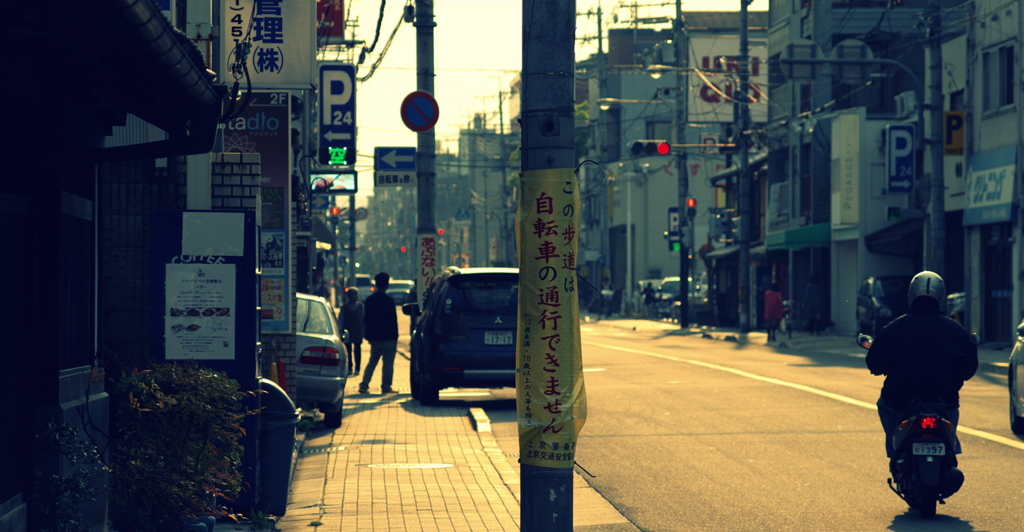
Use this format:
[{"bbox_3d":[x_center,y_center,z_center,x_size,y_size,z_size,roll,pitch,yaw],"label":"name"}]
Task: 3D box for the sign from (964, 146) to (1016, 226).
[{"bbox_3d":[8.953,-1.470,83.500,0.280,1.360,5.800,0,0,-2],"label":"sign"}]

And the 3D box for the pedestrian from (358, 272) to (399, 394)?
[{"bbox_3d":[-1.804,0.902,60.500,0.530,1.650,0.380,0,0,3],"label":"pedestrian"}]

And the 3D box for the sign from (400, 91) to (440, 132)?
[{"bbox_3d":[-1.335,-2.246,65.000,0.600,0.600,0.050,0,0,-14],"label":"sign"}]

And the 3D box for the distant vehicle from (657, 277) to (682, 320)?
[{"bbox_3d":[7.002,1.370,191.000,1.650,1.860,4.200,0,0,-5],"label":"distant vehicle"}]

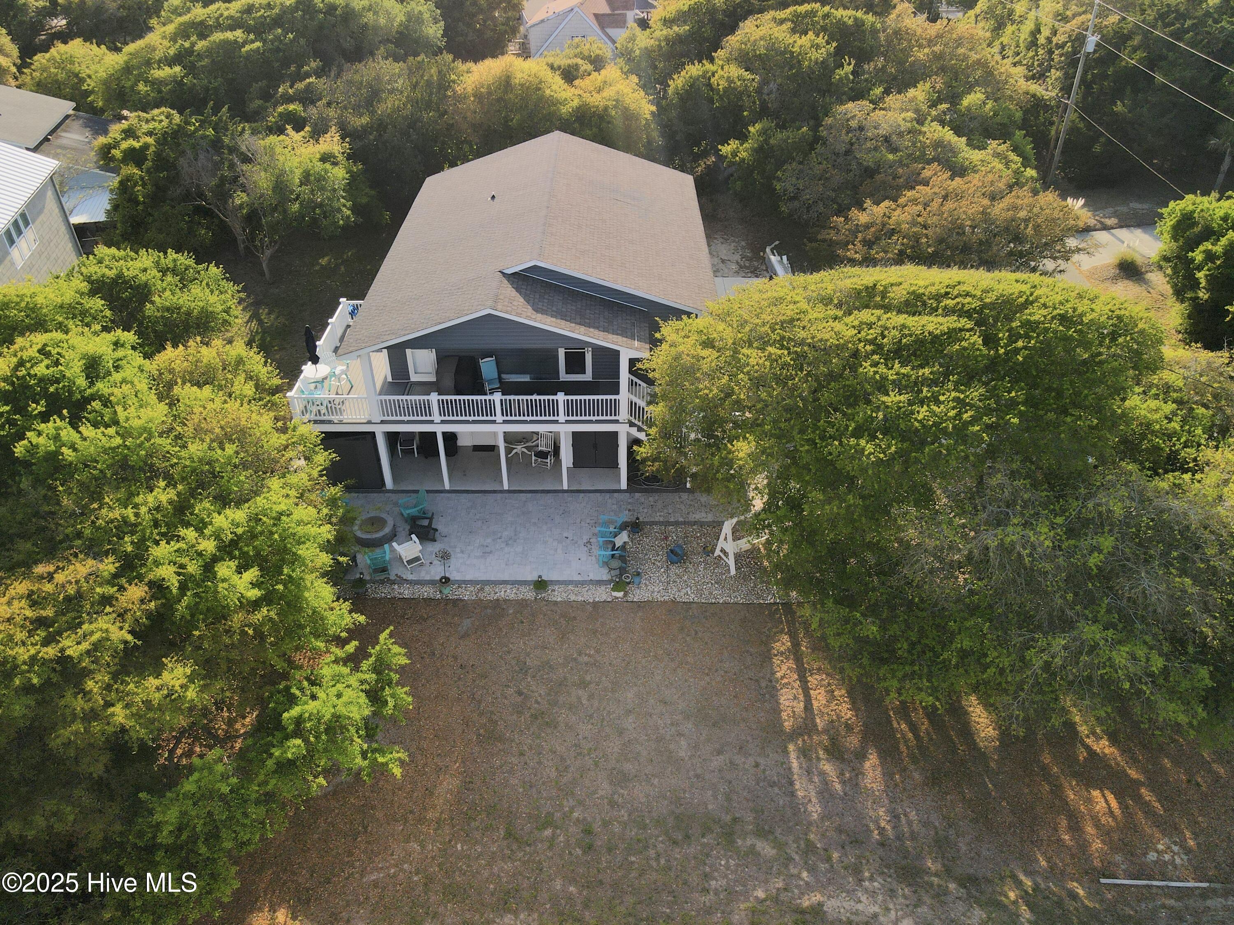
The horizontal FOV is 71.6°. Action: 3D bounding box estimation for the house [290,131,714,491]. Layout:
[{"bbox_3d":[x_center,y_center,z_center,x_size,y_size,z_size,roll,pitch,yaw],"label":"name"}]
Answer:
[{"bbox_3d":[-3.276,-5.840,29.996,12.480,6.960,13.480,0,39,0],"label":"house"}]

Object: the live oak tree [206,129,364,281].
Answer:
[{"bbox_3d":[-13.930,-10.851,36.704,6.500,6.390,6.300,0,39,0],"label":"live oak tree"}]

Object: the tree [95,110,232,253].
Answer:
[{"bbox_3d":[-20.933,-13.054,39.681,6.400,6.110,6.110,0,39,0],"label":"tree"}]

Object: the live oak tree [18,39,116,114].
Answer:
[{"bbox_3d":[-34.339,-23.610,53.591,6.100,5.170,6.110,0,39,0],"label":"live oak tree"}]

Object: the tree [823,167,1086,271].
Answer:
[{"bbox_3d":[14.286,-9.798,36.409,10.970,5.080,8.460,0,39,0],"label":"tree"}]

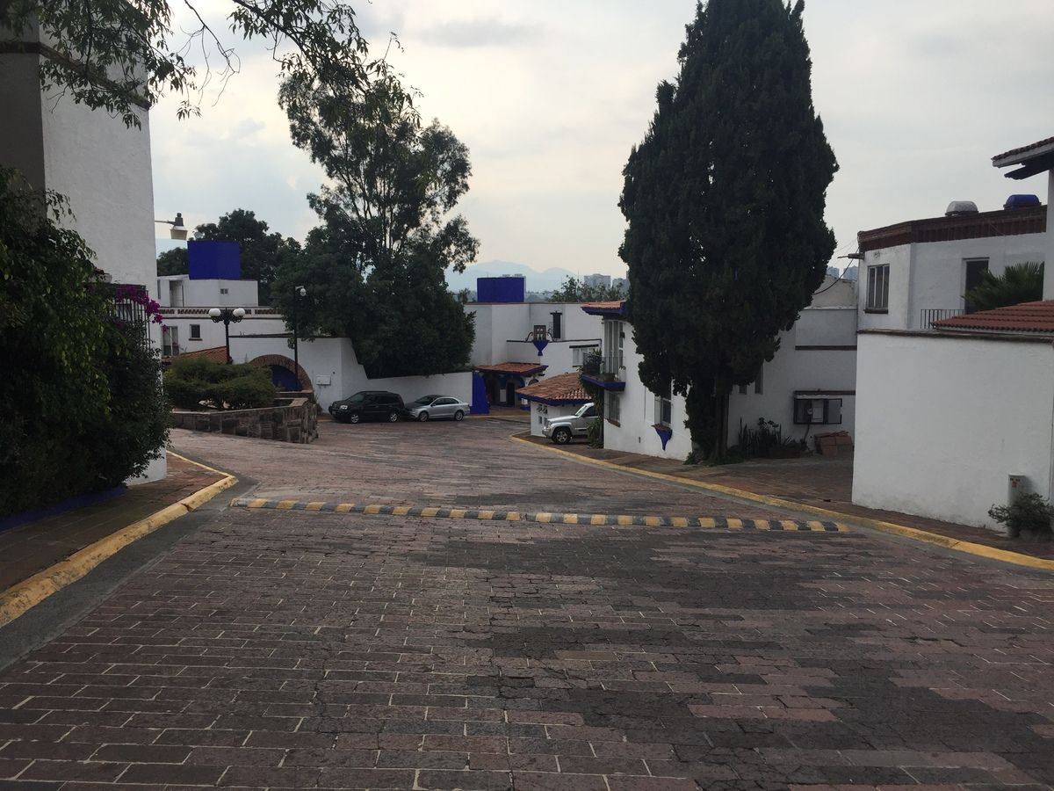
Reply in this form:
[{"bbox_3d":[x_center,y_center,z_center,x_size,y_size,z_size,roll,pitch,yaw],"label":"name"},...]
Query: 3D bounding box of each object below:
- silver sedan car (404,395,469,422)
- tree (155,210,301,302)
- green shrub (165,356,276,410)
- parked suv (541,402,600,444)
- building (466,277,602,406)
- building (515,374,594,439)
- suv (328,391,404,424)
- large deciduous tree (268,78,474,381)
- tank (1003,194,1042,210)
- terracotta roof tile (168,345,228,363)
[{"bbox_3d":[-5.630,0.719,54.574,4.620,1.460,1.780,-5,8,-40],"label":"silver sedan car"},{"bbox_3d":[-26.563,-9.347,77.447,12.800,13.600,12.000,-2,6,-19],"label":"tree"},{"bbox_3d":[-13.227,-0.512,38.155,4.500,2.300,3.500,-2,6,-19],"label":"green shrub"},{"bbox_3d":[2.950,1.312,41.565,4.500,1.790,1.840,-2,6,-15],"label":"parked suv"},{"bbox_3d":[1.200,-4.214,65.921,10.000,9.000,10.500,-5,8,-41],"label":"building"},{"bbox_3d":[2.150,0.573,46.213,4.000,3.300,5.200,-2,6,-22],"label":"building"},{"bbox_3d":[-9.400,0.677,52.056,4.500,1.700,1.770,-5,8,-42],"label":"suv"},{"bbox_3d":[-9.826,-10.339,57.233,12.800,21.400,11.500,-1,6,-10],"label":"large deciduous tree"},{"bbox_3d":[10.908,-4.268,19.460,0.750,0.360,0.750,3,7,23],"label":"tank"},{"bbox_3d":[-18.588,-2.314,50.032,3.600,1.200,3.200,0,6,0],"label":"terracotta roof tile"}]

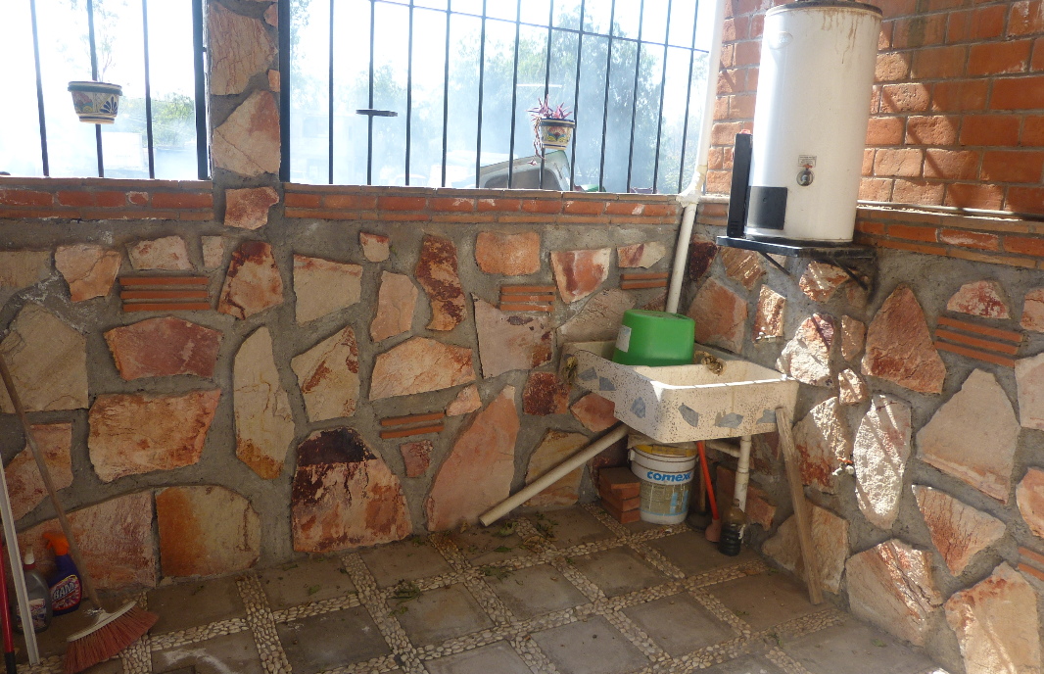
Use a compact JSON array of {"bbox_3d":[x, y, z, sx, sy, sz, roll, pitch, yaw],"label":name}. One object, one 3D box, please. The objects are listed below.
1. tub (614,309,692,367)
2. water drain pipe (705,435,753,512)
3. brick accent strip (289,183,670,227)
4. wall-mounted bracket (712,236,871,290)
[{"bbox_3d":[0.595,0.036,3.430,0.336,0.264,0.336,3,12,-1],"label":"tub"},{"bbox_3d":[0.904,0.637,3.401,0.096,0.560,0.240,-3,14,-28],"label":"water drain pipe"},{"bbox_3d":[-0.091,-0.569,3.264,1.828,0.134,0.112,-3,14,-28],"label":"brick accent strip"},{"bbox_3d":[1.005,-0.275,2.827,0.376,0.164,0.400,-3,14,-28],"label":"wall-mounted bracket"}]

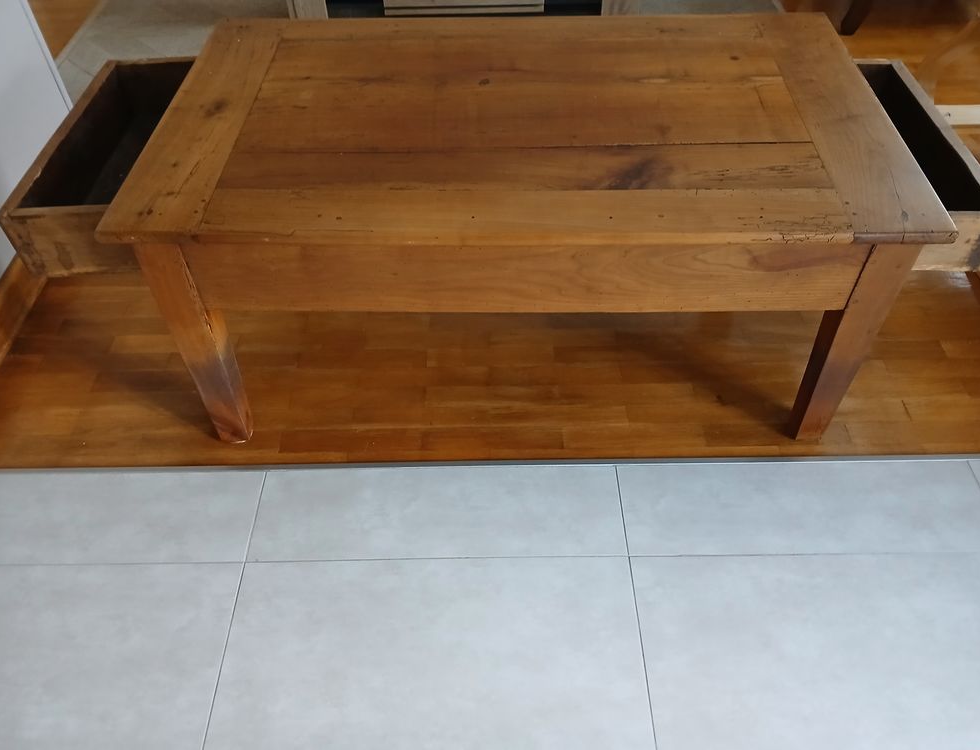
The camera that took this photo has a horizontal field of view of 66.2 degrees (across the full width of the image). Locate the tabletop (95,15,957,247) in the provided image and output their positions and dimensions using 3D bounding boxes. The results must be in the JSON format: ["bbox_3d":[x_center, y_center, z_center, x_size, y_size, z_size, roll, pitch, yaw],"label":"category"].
[{"bbox_3d":[0.046,-0.406,1.158,1.091,0.021,0.620,0,49,1],"label":"tabletop"}]

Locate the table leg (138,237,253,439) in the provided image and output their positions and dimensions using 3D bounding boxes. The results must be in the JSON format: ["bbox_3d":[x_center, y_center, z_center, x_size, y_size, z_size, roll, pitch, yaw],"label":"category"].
[{"bbox_3d":[-0.444,-0.059,1.182,0.065,0.453,0.061,0,49,1],"label":"table leg"}]

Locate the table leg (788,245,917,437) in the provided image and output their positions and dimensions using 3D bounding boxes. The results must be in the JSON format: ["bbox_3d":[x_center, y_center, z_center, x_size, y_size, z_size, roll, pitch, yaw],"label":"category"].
[{"bbox_3d":[0.535,-0.055,1.157,0.065,0.453,0.061,0,49,1],"label":"table leg"}]

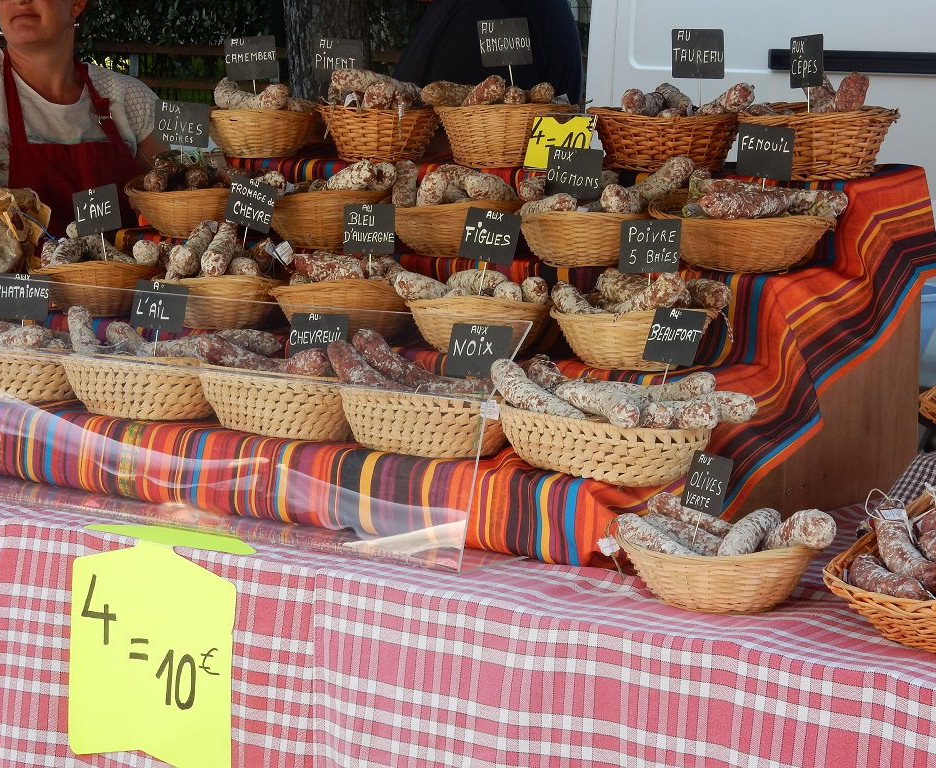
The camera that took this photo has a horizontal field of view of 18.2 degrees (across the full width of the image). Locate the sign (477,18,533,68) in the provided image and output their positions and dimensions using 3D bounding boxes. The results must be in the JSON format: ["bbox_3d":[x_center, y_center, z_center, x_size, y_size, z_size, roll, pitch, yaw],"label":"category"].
[{"bbox_3d":[0.056,-0.513,4.393,0.084,0.070,0.004,-4,8,25],"label":"sign"}]

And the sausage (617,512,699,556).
[{"bbox_3d":[0.254,0.208,3.772,0.160,0.034,0.034,27,22,35],"label":"sausage"}]

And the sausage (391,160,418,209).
[{"bbox_3d":[-0.096,-0.279,4.363,0.035,0.125,0.035,-18,-34,41],"label":"sausage"}]

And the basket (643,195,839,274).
[{"bbox_3d":[0.398,-0.220,4.269,0.292,0.102,0.210,4,8,35],"label":"basket"}]

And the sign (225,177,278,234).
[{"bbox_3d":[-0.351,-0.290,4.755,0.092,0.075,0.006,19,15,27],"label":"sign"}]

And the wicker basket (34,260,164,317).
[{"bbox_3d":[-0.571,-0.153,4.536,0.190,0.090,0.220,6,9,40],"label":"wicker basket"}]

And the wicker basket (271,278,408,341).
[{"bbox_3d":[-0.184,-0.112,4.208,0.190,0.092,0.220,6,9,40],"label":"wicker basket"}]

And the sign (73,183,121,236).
[{"bbox_3d":[-0.587,-0.275,4.636,0.084,0.070,0.004,-5,5,28],"label":"sign"}]

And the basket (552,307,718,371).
[{"bbox_3d":[0.240,-0.065,4.213,0.242,0.078,0.175,1,6,12],"label":"basket"}]

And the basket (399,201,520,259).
[{"bbox_3d":[-0.017,-0.247,4.662,0.229,0.085,0.172,6,9,42],"label":"basket"}]

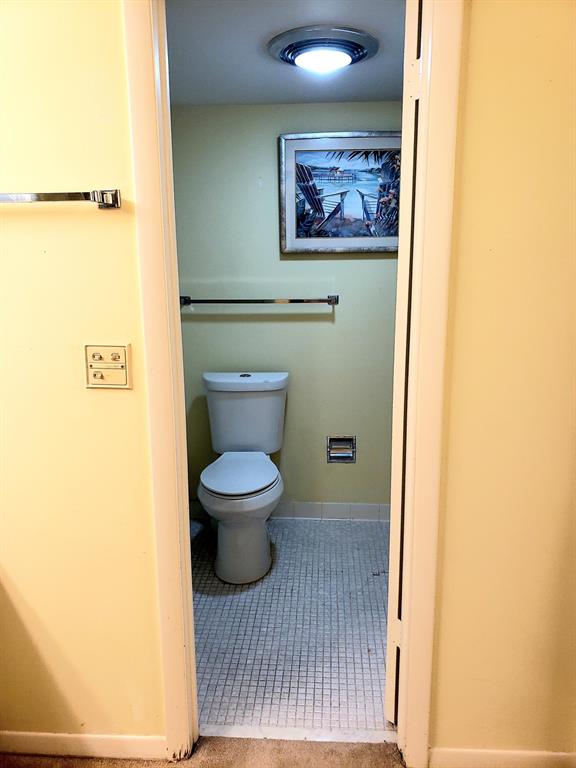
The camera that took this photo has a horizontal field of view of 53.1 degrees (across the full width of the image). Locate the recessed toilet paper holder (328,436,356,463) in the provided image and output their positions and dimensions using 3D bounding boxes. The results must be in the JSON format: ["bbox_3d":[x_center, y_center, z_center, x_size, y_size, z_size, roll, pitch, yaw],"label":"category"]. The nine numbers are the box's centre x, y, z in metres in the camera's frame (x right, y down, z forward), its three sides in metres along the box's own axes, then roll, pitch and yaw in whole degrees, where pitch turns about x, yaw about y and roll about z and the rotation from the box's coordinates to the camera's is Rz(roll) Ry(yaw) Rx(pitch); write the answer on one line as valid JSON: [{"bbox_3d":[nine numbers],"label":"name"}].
[{"bbox_3d":[0.292,0.352,3.121,0.152,0.149,0.060,0,11,4],"label":"recessed toilet paper holder"}]

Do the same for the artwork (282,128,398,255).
[{"bbox_3d":[0.308,-0.931,2.837,0.680,0.557,0.033,0,11,4],"label":"artwork"}]

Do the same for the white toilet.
[{"bbox_3d":[-0.218,0.421,2.773,0.445,0.825,0.735,0,11,1],"label":"white toilet"}]

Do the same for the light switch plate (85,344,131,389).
[{"bbox_3d":[-0.443,-0.041,1.427,0.115,0.112,0.014,0,11,4],"label":"light switch plate"}]

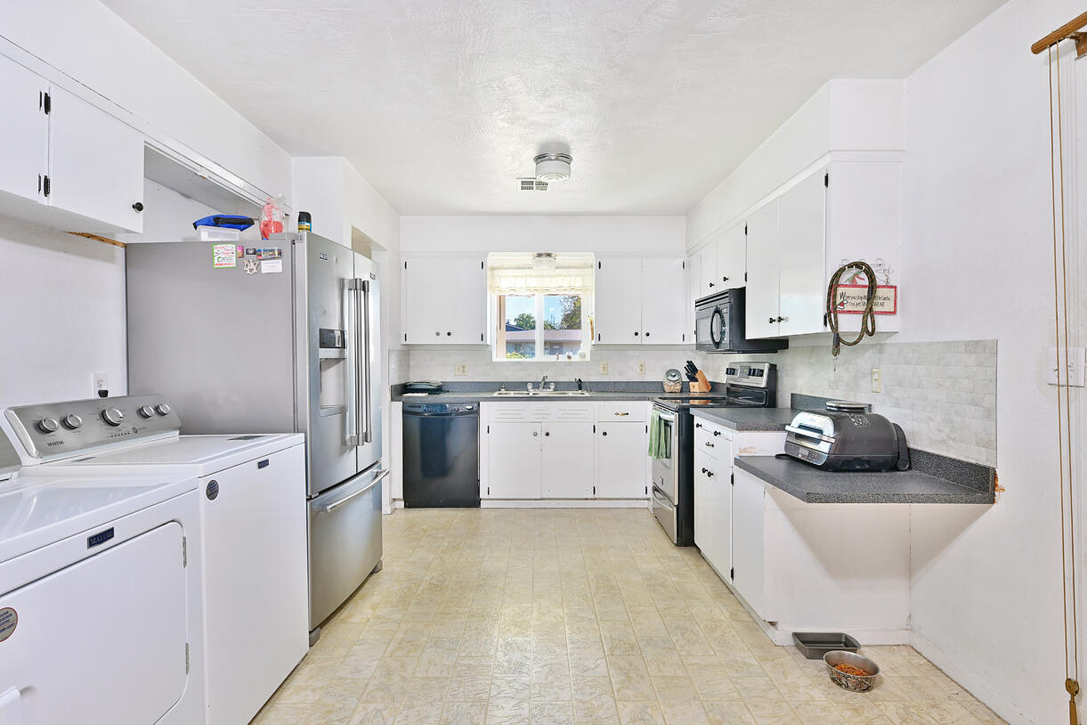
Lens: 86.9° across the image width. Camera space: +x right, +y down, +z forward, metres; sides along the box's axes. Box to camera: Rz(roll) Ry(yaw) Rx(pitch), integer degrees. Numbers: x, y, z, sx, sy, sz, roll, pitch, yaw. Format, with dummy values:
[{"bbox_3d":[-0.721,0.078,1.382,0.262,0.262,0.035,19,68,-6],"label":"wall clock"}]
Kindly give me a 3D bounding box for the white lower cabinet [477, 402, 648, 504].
[{"bbox_3d":[0.178,0.720,4.880,1.357,0.820,0.590,0,0,0],"label":"white lower cabinet"}]

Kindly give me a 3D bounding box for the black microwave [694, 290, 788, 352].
[{"bbox_3d":[1.325,-0.262,3.850,0.400,0.385,0.760,0,0,-1],"label":"black microwave"}]

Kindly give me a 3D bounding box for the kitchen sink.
[{"bbox_3d":[-0.017,0.360,4.894,0.825,0.190,0.520,0,1,0],"label":"kitchen sink"}]

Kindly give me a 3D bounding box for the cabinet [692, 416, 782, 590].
[{"bbox_3d":[1.236,0.730,3.171,0.625,0.835,0.750,0,1,0],"label":"cabinet"}]

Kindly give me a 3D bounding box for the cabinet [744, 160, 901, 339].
[{"bbox_3d":[1.378,-0.497,2.940,0.325,0.735,0.960,0,0,-1],"label":"cabinet"}]

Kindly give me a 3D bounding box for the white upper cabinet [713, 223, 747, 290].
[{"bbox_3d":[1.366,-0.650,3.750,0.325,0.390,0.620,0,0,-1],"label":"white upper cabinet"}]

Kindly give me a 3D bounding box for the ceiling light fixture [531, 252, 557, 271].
[{"bbox_3d":[0.009,-0.871,5.030,0.215,0.140,0.215,0,1,0],"label":"ceiling light fixture"}]

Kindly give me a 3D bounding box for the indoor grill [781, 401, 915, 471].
[{"bbox_3d":[1.340,0.313,2.583,0.405,0.271,0.390,0,1,0],"label":"indoor grill"}]

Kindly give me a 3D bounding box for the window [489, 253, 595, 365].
[{"bbox_3d":[-0.024,-0.507,5.165,0.920,0.980,0.120,0,1,0],"label":"window"}]

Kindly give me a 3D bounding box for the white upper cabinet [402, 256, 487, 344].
[{"bbox_3d":[-0.843,-0.537,5.034,0.720,0.773,0.320,0,1,0],"label":"white upper cabinet"}]

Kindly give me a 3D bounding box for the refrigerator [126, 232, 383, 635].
[{"bbox_3d":[-1.360,0.313,2.900,0.870,1.750,0.850,0,0,4],"label":"refrigerator"}]

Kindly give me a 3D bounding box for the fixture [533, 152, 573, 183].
[{"bbox_3d":[0.058,-1.165,3.420,0.228,0.140,0.228,0,0,0],"label":"fixture"}]

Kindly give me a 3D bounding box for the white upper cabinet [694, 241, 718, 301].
[{"bbox_3d":[1.382,-0.701,4.279,0.320,0.425,0.510,0,1,0],"label":"white upper cabinet"}]

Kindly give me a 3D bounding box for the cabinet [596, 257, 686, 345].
[{"bbox_3d":[0.831,-0.542,5.046,0.782,0.773,0.320,0,1,0],"label":"cabinet"}]

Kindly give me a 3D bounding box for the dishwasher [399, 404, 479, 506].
[{"bbox_3d":[-0.818,0.740,4.860,0.610,0.840,0.590,0,0,0],"label":"dishwasher"}]

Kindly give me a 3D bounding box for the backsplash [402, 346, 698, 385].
[{"bbox_3d":[0.110,0.032,5.170,2.700,0.310,0.020,0,0,0],"label":"backsplash"}]

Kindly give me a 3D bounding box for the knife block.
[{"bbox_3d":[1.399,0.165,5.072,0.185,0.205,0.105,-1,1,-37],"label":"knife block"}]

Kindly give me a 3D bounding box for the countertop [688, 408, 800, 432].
[{"bbox_3d":[1.216,0.300,3.075,0.640,0.045,0.770,0,0,-1],"label":"countertop"}]

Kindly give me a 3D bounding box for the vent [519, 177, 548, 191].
[{"bbox_3d":[-0.065,-1.239,4.013,0.245,0.025,0.330,0,1,0],"label":"vent"}]

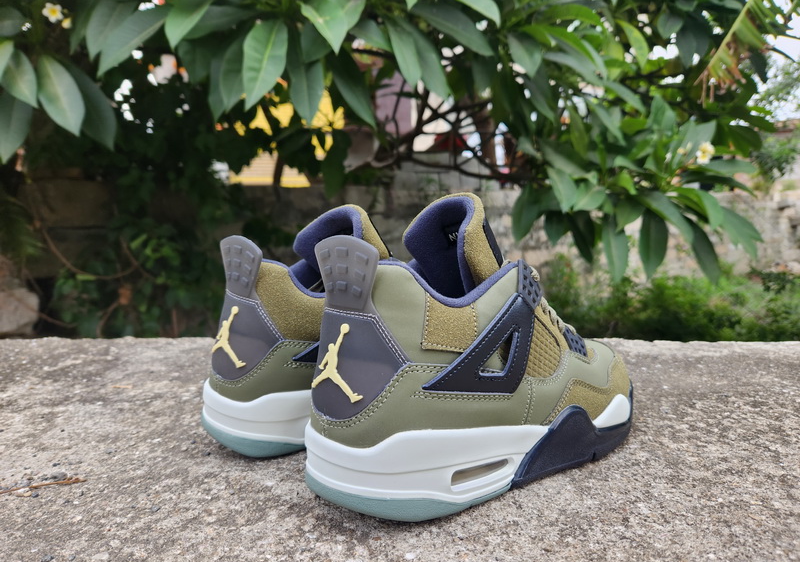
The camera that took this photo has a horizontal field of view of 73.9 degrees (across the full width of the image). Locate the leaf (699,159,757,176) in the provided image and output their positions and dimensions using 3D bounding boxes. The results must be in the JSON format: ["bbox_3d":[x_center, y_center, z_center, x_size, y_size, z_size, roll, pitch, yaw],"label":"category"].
[{"bbox_3d":[1.072,-0.374,1.750,0.200,0.055,0.070,0,3,-6],"label":"leaf"}]

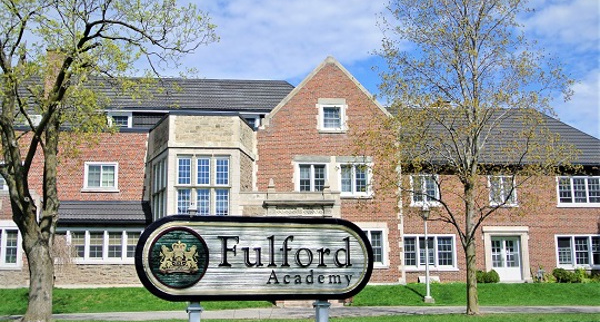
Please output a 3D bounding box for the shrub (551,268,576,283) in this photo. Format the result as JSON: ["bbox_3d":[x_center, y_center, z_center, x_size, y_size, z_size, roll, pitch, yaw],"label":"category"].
[{"bbox_3d":[14.897,6.462,39.417,1.291,0.861,1.000,0,-10,-5],"label":"shrub"}]

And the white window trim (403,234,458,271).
[{"bbox_3d":[7.068,4.995,38.248,3.197,2.061,0.200,0,-10,-4],"label":"white window trim"}]

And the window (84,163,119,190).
[{"bbox_3d":[-10.222,0.822,36.068,1.714,1.470,0.200,0,-10,-5],"label":"window"}]

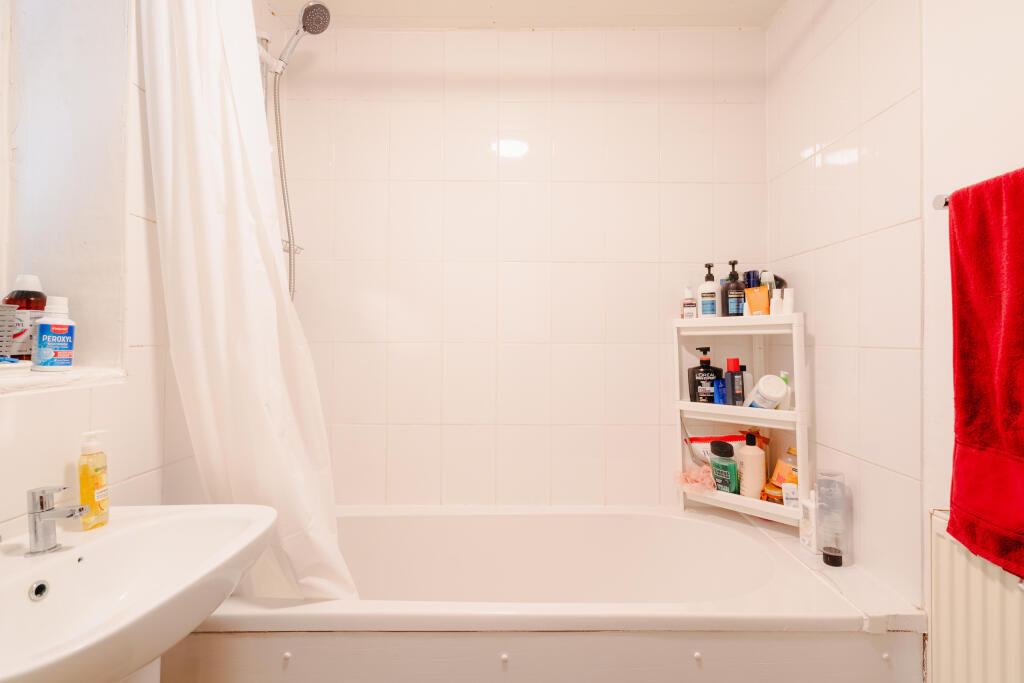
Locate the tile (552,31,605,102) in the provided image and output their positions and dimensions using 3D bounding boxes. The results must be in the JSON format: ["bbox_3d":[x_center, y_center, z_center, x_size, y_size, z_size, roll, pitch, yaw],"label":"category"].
[{"bbox_3d":[0.250,-1.020,1.694,0.199,0.262,0.010,0,0,0],"label":"tile"}]

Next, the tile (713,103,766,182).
[{"bbox_3d":[0.864,-0.752,1.727,0.202,0.303,0.010,0,-1,0],"label":"tile"}]

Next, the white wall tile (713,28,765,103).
[{"bbox_3d":[0.856,-1.034,1.718,0.200,0.278,0.010,0,-1,-1],"label":"white wall tile"}]

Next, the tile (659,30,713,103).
[{"bbox_3d":[0.662,-1.042,1.731,0.202,0.271,0.010,0,-1,0],"label":"tile"}]

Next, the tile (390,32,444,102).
[{"bbox_3d":[-0.354,-1.035,1.708,0.201,0.260,0.014,0,0,0],"label":"tile"}]

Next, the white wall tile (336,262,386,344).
[{"bbox_3d":[-0.560,-0.148,1.685,0.200,0.300,0.010,0,-1,-1],"label":"white wall tile"}]

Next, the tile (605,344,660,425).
[{"bbox_3d":[0.451,0.161,1.713,0.202,0.303,0.010,0,-1,0],"label":"tile"}]

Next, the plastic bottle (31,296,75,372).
[{"bbox_3d":[-0.926,-0.014,0.920,0.045,0.151,0.065,0,0,40],"label":"plastic bottle"}]

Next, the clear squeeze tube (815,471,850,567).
[{"bbox_3d":[0.891,0.495,1.268,0.079,0.241,0.057,0,0,7],"label":"clear squeeze tube"}]

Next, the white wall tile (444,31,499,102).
[{"bbox_3d":[-0.150,-1.022,1.691,0.199,0.262,0.010,0,0,0],"label":"white wall tile"}]

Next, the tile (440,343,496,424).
[{"bbox_3d":[-0.156,0.157,1.683,0.199,0.298,0.010,0,0,0],"label":"tile"}]

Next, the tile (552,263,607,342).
[{"bbox_3d":[0.247,-0.142,1.710,0.201,0.302,0.014,0,0,0],"label":"tile"}]

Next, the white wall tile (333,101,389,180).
[{"bbox_3d":[-0.559,-0.754,1.706,0.201,0.302,0.014,0,0,0],"label":"white wall tile"}]

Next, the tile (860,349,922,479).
[{"bbox_3d":[0.958,0.164,1.151,0.014,0.300,0.188,0,0,0],"label":"tile"}]

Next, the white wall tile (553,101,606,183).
[{"bbox_3d":[0.252,-0.748,1.712,0.201,0.302,0.014,0,0,0],"label":"white wall tile"}]

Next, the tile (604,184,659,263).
[{"bbox_3d":[0.452,-0.444,1.713,0.201,0.302,0.014,0,0,0],"label":"tile"}]

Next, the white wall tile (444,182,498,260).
[{"bbox_3d":[-0.153,-0.442,1.687,0.199,0.298,0.010,0,0,0],"label":"white wall tile"}]

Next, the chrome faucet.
[{"bbox_3d":[-0.768,0.299,0.766,0.090,0.108,0.046,0,0,1],"label":"chrome faucet"}]

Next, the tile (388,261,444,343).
[{"bbox_3d":[-0.354,-0.144,1.683,0.199,0.298,0.010,0,0,0],"label":"tile"}]

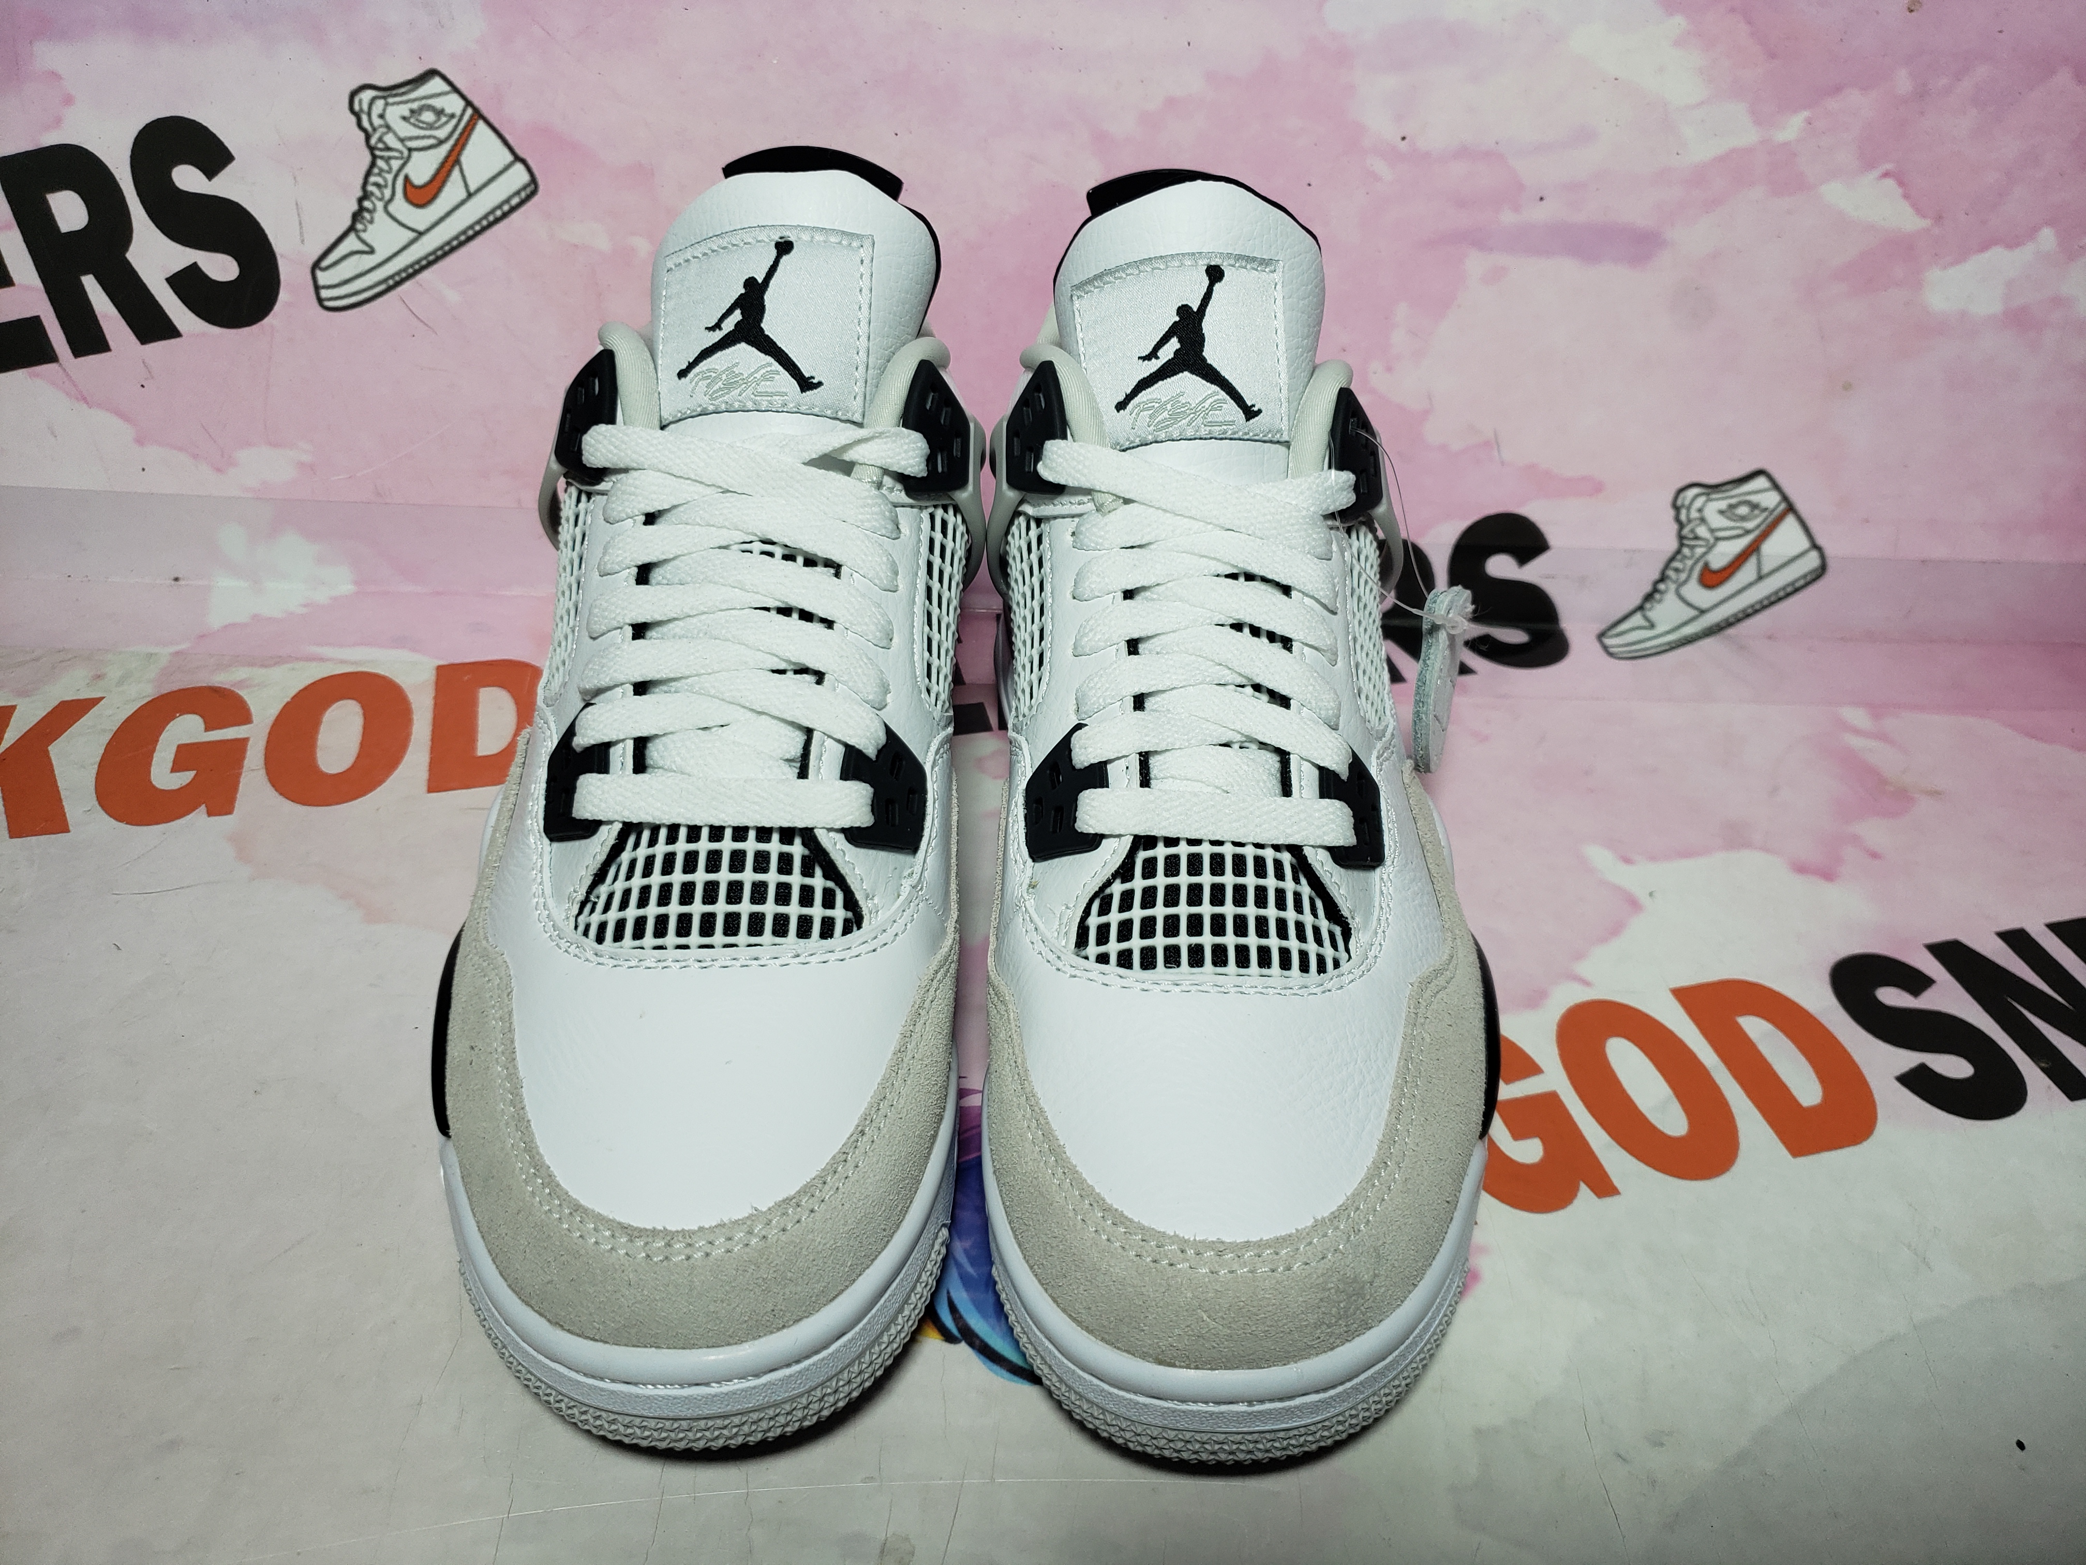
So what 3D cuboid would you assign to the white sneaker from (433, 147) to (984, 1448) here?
[{"bbox_3d":[-0.063,-0.033,0.327,0.105,0.160,0.290,3,41,-5],"label":"white sneaker"}]

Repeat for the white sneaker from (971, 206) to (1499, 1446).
[{"bbox_3d":[0.042,-0.027,0.336,0.105,0.160,0.290,3,41,-5],"label":"white sneaker"}]

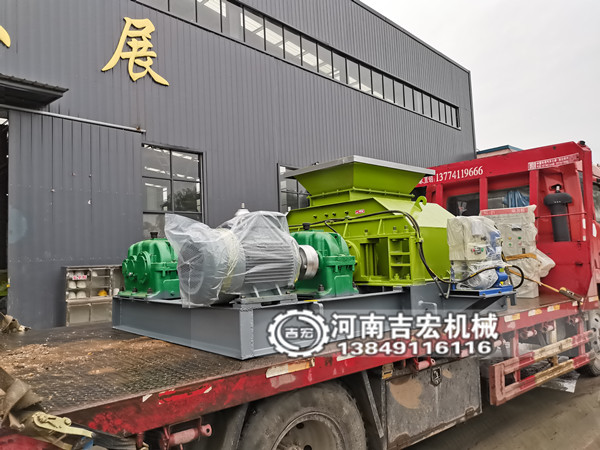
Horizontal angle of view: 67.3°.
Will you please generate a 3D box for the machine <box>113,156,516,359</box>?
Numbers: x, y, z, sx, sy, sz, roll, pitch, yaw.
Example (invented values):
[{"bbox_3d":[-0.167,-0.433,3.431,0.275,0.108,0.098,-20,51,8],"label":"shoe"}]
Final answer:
[{"bbox_3d":[0.258,0.149,4.278,3.425,1.423,1.990,3,-7,-41],"label":"machine"}]

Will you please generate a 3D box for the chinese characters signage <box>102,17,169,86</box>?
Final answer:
[{"bbox_3d":[-4.374,-4.759,12.171,1.842,1.825,0.120,3,-7,-45],"label":"chinese characters signage"}]

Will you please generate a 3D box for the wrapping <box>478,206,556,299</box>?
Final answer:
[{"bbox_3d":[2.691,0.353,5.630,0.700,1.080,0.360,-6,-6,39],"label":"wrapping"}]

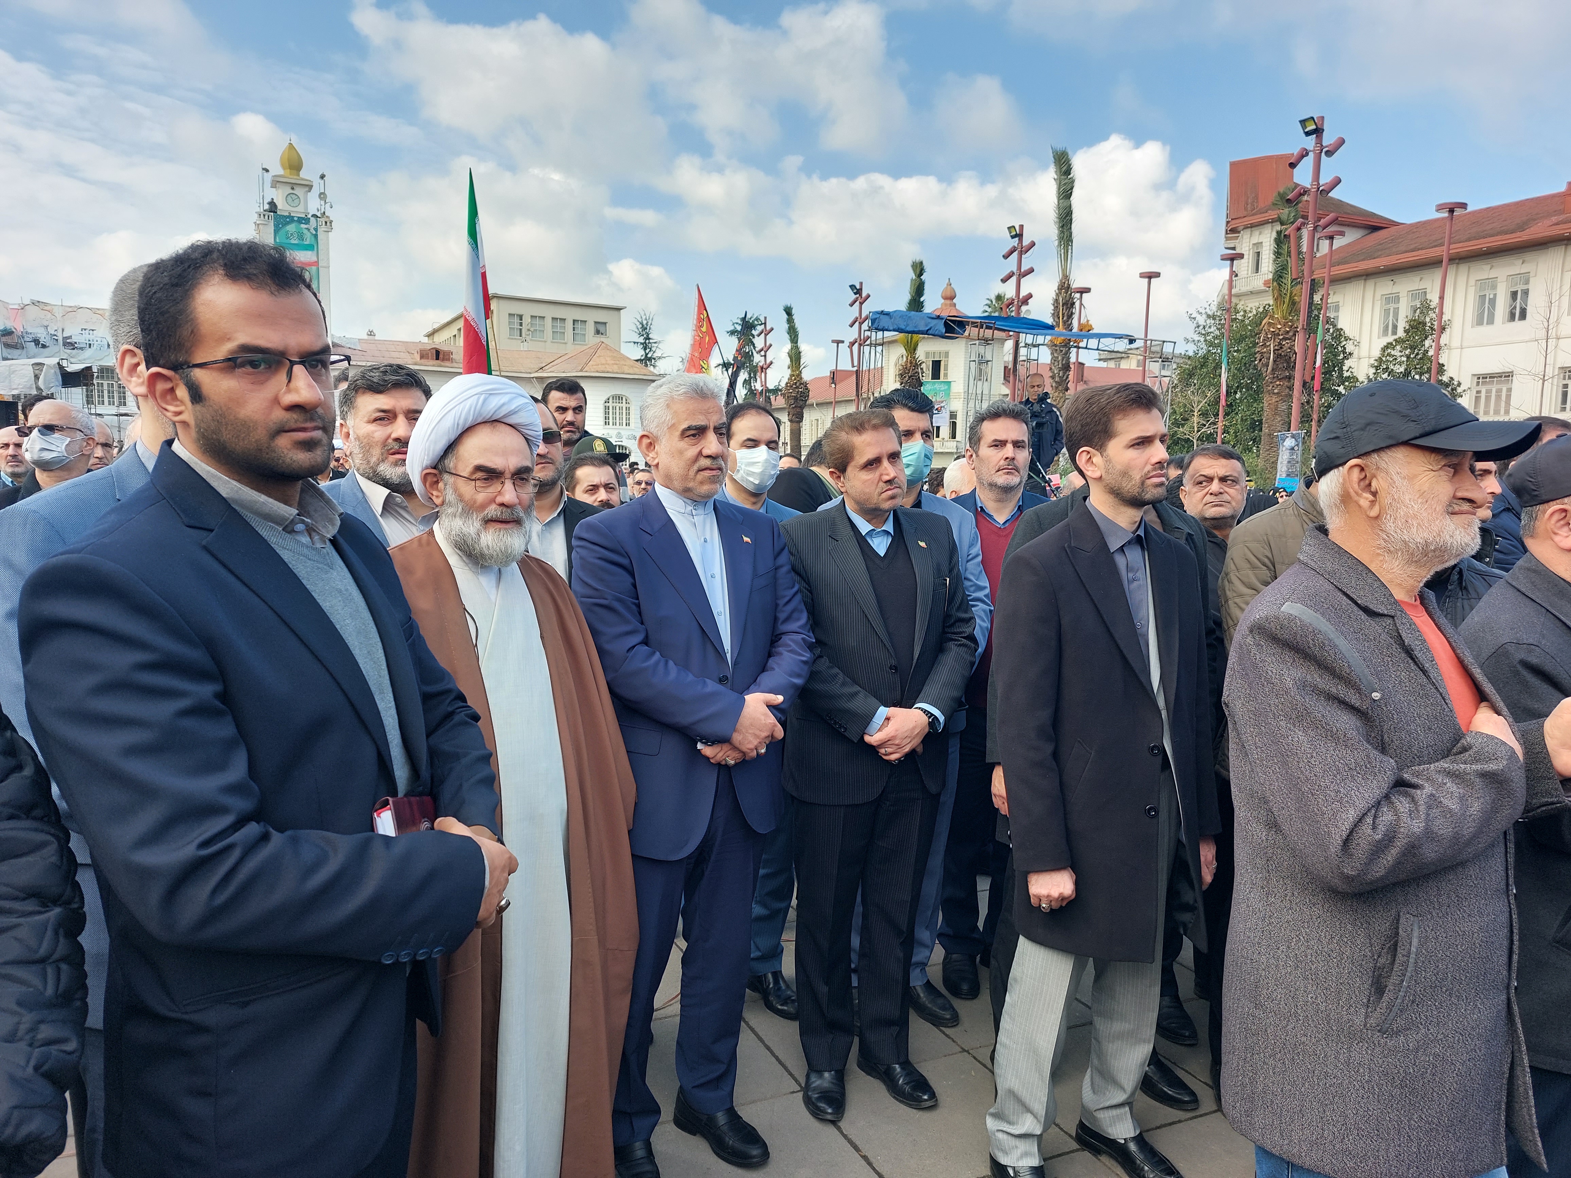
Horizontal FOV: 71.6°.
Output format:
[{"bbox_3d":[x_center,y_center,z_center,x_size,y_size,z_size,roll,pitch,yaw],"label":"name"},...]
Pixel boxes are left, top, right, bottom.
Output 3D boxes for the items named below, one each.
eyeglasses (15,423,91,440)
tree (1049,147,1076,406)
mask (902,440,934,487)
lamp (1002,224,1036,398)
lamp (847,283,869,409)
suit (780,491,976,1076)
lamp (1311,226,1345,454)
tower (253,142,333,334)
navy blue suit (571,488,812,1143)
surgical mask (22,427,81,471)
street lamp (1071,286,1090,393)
[{"bbox_3d":[-2.420,-0.521,3.600,0.142,0.048,0.145,2,1,5],"label":"eyeglasses"},{"bbox_3d":[6.804,-6.116,27.329,0.680,9.600,0.680,-1,7,-21],"label":"tree"},{"bbox_3d":[0.345,-0.335,2.930,0.150,0.130,0.095,-2,7,-26],"label":"mask"},{"bbox_3d":[7.486,-7.610,35.657,1.100,8.290,0.700,3,9,15],"label":"lamp"},{"bbox_3d":[2.641,-7.114,40.613,0.850,8.400,0.420,-1,7,-20],"label":"lamp"},{"bbox_3d":[0.226,0.519,2.696,0.510,1.470,0.350,-1,9,-16],"label":"suit"},{"bbox_3d":[12.152,-4.937,25.005,0.600,6.290,0.600,-1,9,-14],"label":"lamp"},{"bbox_3d":[-44.291,-27.044,98.923,6.300,26.300,6.300,-2,9,-21],"label":"tower"},{"bbox_3d":[-0.201,0.533,2.401,0.550,1.480,0.340,-3,8,-34],"label":"navy blue suit"},{"bbox_3d":[-2.341,-0.437,3.420,0.150,0.130,0.095,4,7,22],"label":"surgical mask"},{"bbox_3d":[7.512,-4.597,28.352,0.490,6.400,0.490,-1,7,-21],"label":"street lamp"}]

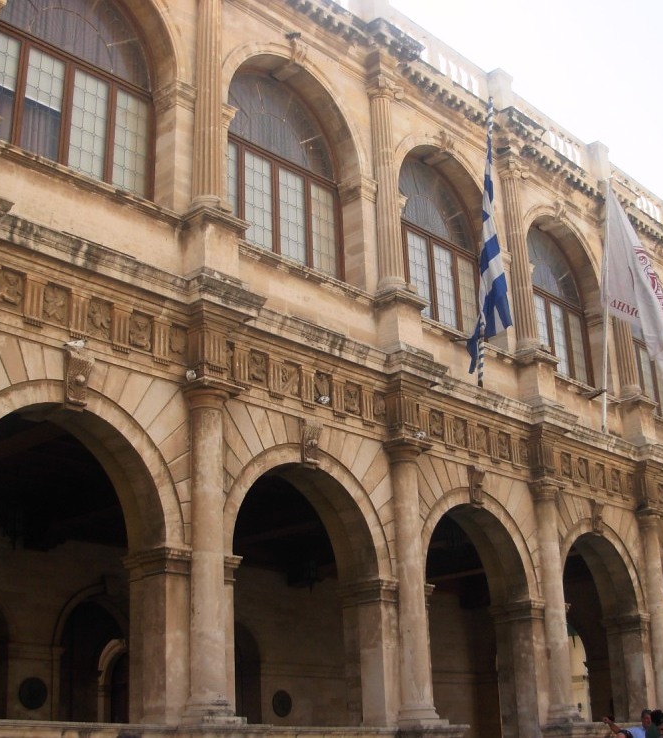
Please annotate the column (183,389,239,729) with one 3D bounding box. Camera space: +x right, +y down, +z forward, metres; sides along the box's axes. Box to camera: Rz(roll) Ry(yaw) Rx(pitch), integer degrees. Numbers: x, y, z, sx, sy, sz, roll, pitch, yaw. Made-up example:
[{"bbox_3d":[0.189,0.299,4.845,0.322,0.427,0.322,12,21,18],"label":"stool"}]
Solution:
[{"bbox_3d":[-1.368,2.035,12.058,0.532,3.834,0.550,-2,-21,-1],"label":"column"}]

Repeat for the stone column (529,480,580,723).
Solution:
[{"bbox_3d":[3.960,4.066,19.096,0.500,4.400,0.640,-21,-28,40],"label":"stone column"}]

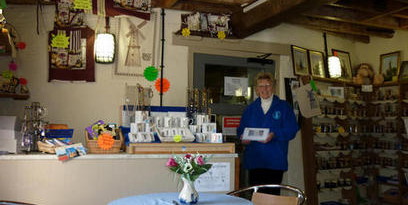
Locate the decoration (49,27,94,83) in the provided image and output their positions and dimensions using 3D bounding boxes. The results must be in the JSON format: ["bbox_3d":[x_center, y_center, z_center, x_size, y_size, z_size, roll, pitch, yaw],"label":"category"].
[{"bbox_3d":[-1.279,-0.463,3.750,0.430,0.540,0.050,2,-4,-16],"label":"decoration"}]

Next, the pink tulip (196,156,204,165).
[{"bbox_3d":[-0.016,0.273,1.830,0.037,0.040,0.037,1,-4,0],"label":"pink tulip"}]

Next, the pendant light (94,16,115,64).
[{"bbox_3d":[-0.922,-0.575,3.600,0.185,0.420,0.185,2,-4,-16],"label":"pendant light"}]

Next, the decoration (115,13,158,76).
[{"bbox_3d":[-0.716,-0.596,4.060,0.434,0.645,0.030,2,-4,-16],"label":"decoration"}]

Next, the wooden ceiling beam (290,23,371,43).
[{"bbox_3d":[1.602,-0.901,5.000,1.470,0.110,0.130,4,-5,-33],"label":"wooden ceiling beam"}]

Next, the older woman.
[{"bbox_3d":[0.607,0.530,3.750,0.590,1.650,0.400,0,-5,7],"label":"older woman"}]

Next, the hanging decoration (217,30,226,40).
[{"bbox_3d":[0.190,-0.728,4.220,0.100,0.100,0.012,2,-4,-16],"label":"hanging decoration"}]

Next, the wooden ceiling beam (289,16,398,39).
[{"bbox_3d":[1.840,-0.980,5.060,1.620,0.160,0.100,2,-5,-18],"label":"wooden ceiling beam"}]

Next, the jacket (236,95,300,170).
[{"bbox_3d":[0.615,0.290,3.760,0.590,0.730,0.360,0,-5,7],"label":"jacket"}]

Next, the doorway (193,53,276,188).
[{"bbox_3d":[0.322,0.421,4.346,0.950,1.920,0.120,2,-4,-16],"label":"doorway"}]

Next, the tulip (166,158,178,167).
[{"bbox_3d":[-0.157,0.300,1.940,0.058,0.046,0.052,1,-5,0],"label":"tulip"}]

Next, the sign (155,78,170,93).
[{"bbox_3d":[-0.447,-0.183,4.180,0.165,0.155,0.010,2,-5,-18],"label":"sign"}]

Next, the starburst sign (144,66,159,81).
[{"bbox_3d":[-0.561,-0.310,4.150,0.155,0.155,0.010,2,-5,-18],"label":"starburst sign"}]

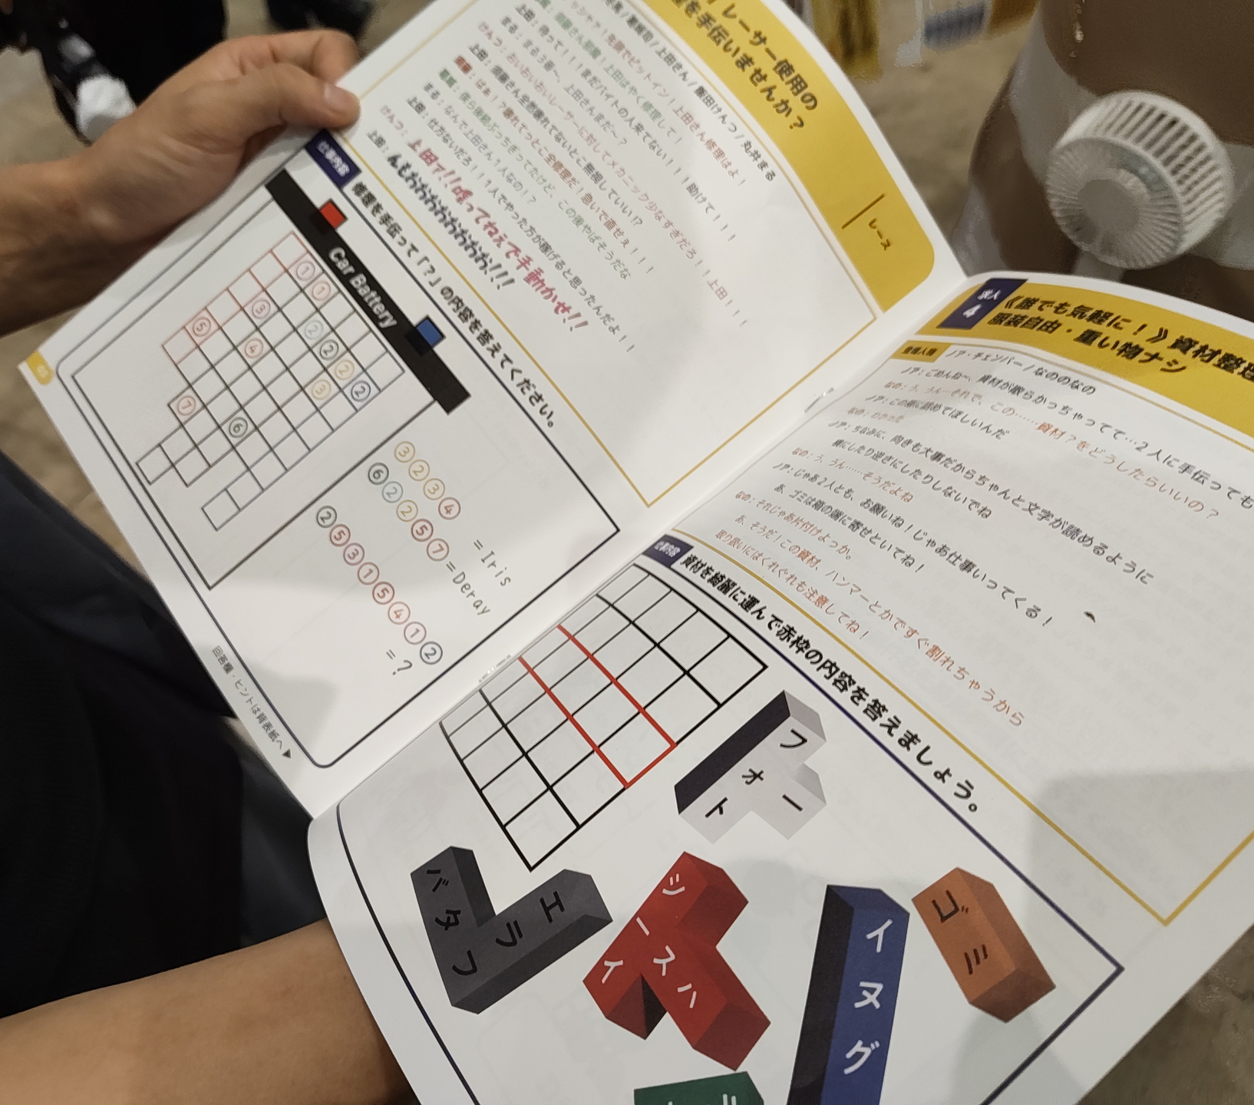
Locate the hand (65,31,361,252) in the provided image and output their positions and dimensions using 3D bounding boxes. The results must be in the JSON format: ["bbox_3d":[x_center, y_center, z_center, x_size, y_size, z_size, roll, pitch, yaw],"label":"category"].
[{"bbox_3d":[-0.156,-0.159,0.395,0.142,0.085,0.078,-28,73,3],"label":"hand"}]

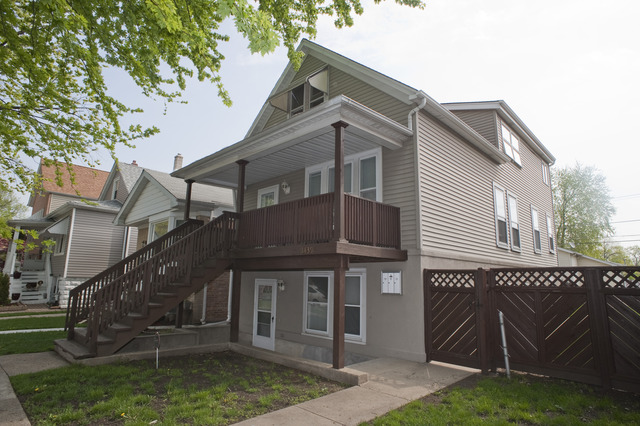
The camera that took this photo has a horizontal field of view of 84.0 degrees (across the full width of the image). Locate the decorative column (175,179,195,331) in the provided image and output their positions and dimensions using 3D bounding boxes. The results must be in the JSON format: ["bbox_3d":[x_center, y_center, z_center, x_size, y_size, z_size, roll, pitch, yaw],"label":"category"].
[{"bbox_3d":[-4.024,1.161,10.663,0.245,4.436,0.245,-10,-15,43],"label":"decorative column"}]

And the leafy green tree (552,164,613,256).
[{"bbox_3d":[22.486,1.460,30.001,6.200,11.800,6.200,-10,-15,43],"label":"leafy green tree"}]

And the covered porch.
[{"bbox_3d":[-1.279,0.775,9.267,7.073,4.817,2.535,-10,-15,43],"label":"covered porch"}]

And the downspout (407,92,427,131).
[{"bbox_3d":[2.219,-2.297,8.213,0.507,0.693,0.186,-10,-15,43],"label":"downspout"}]

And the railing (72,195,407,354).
[{"bbox_3d":[-2.133,1.387,8.152,6.295,3.025,5.045,-10,-15,43],"label":"railing"}]

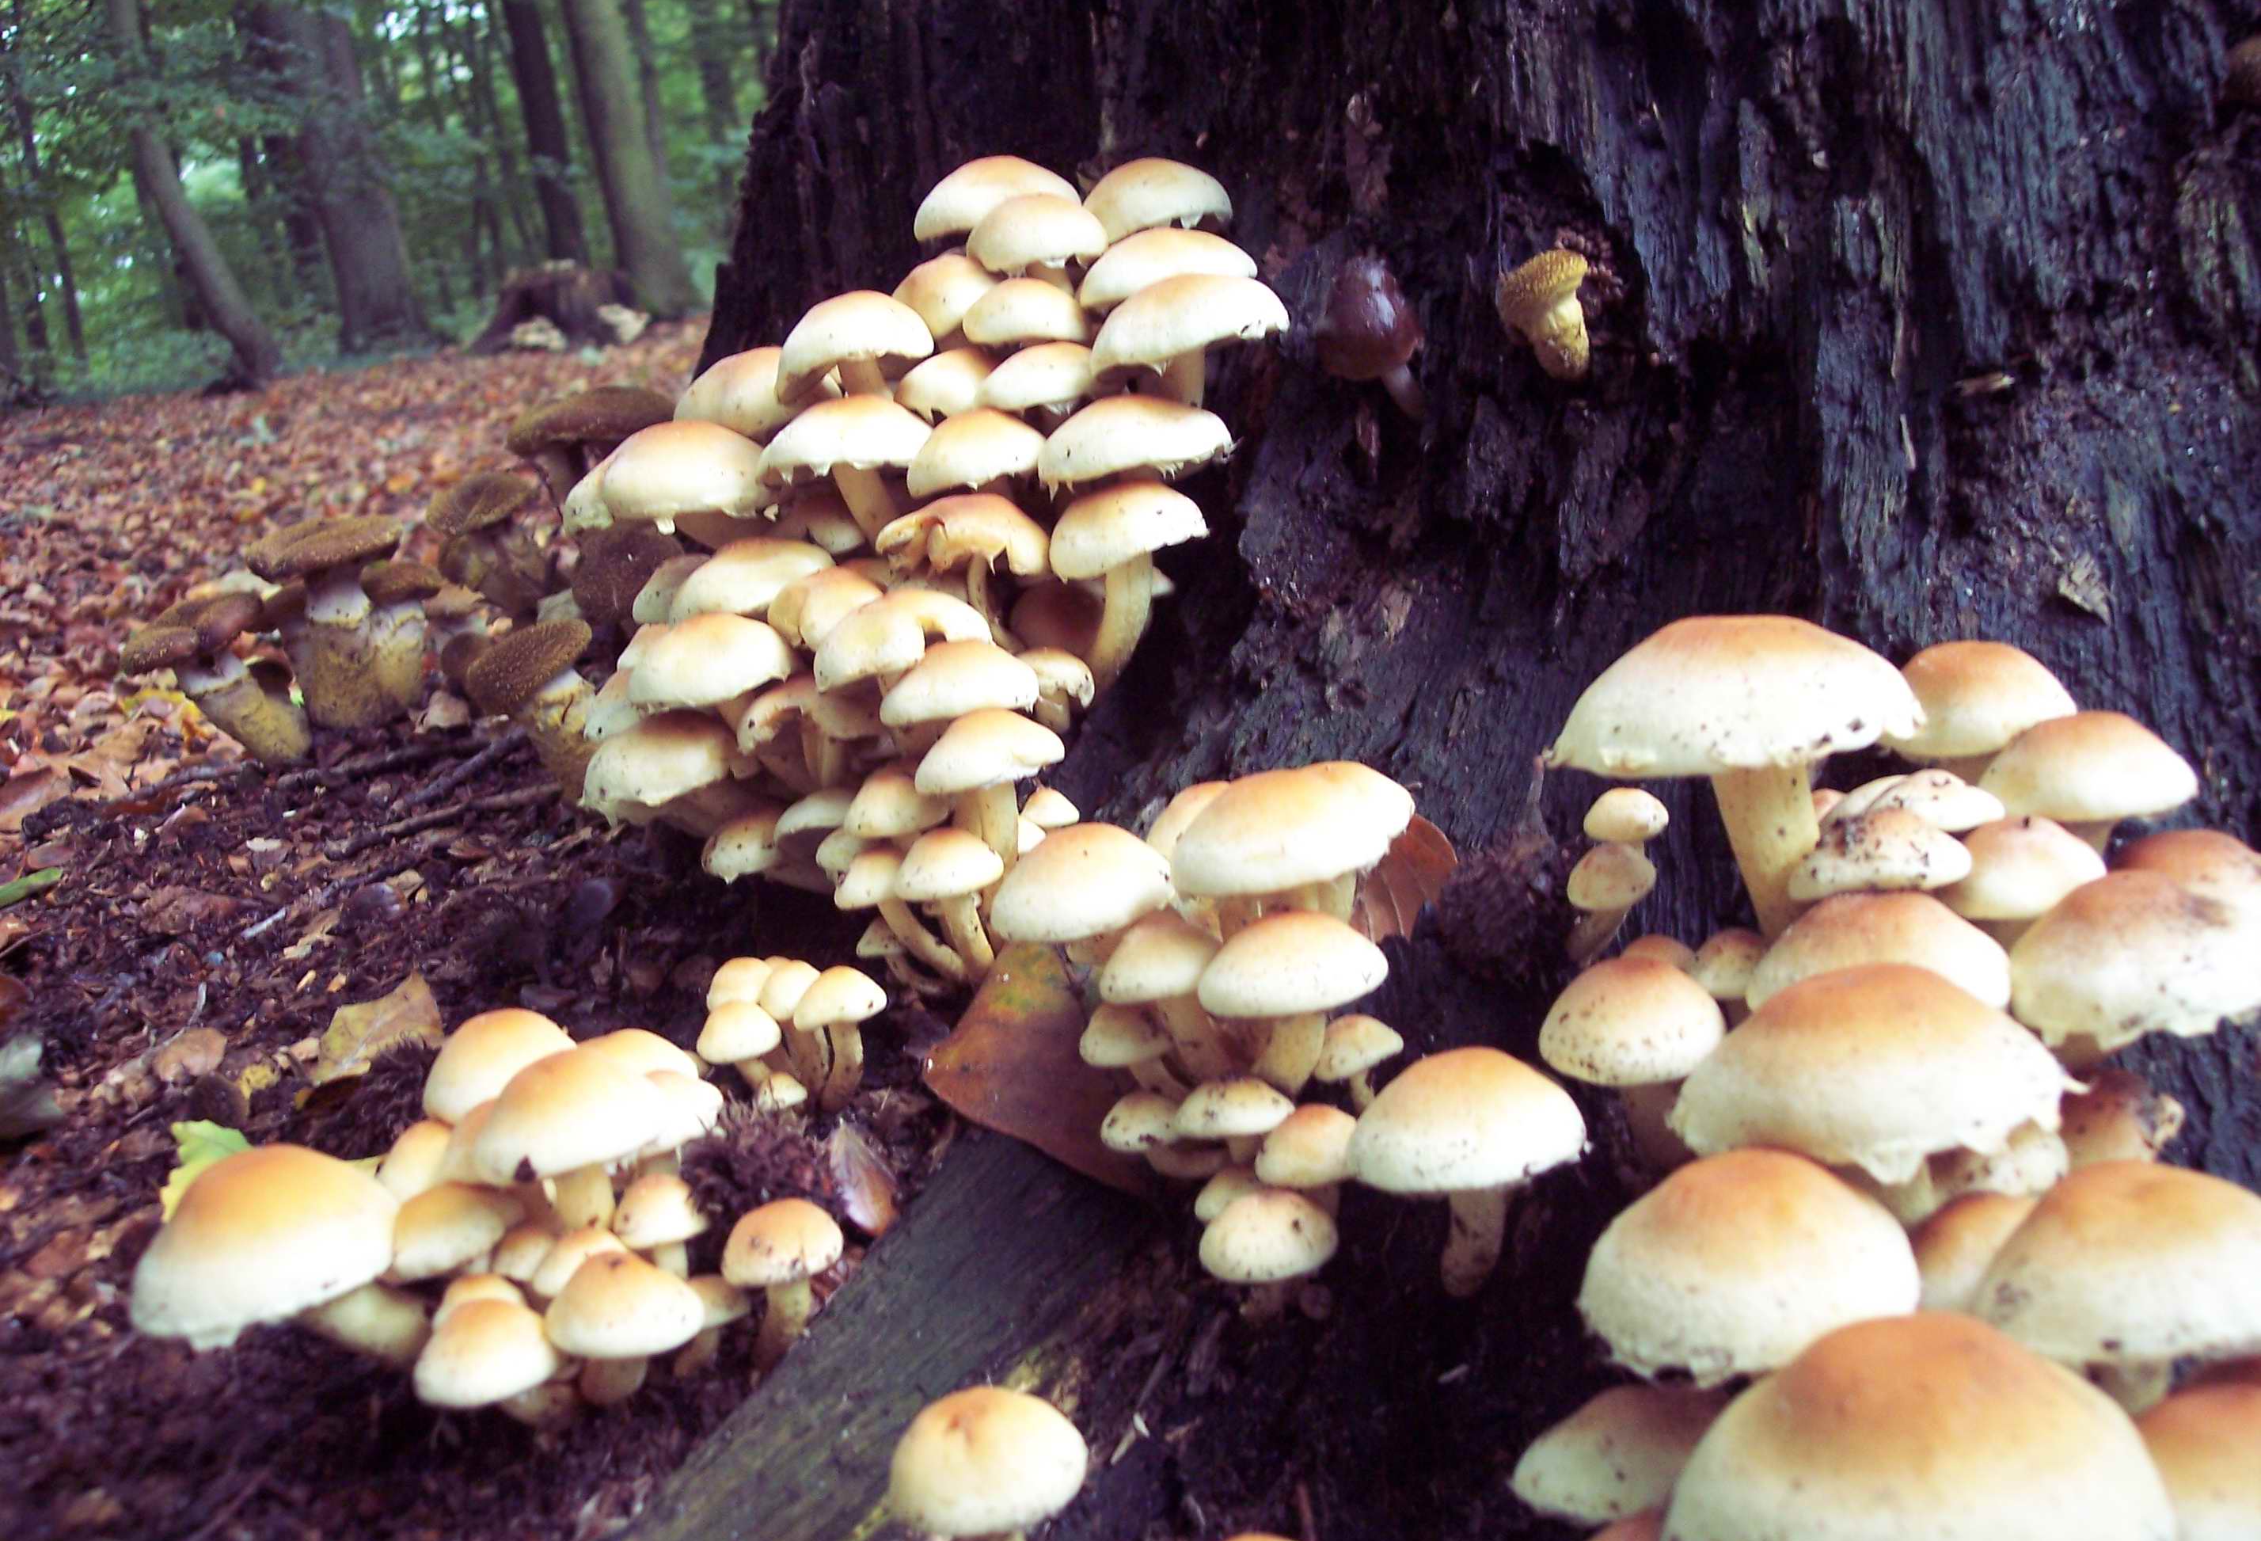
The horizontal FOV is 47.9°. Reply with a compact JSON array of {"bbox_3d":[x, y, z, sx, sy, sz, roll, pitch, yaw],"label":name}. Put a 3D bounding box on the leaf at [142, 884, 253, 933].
[{"bbox_3d":[-0.321,0.049,0.868,0.035,0.008,0.021,8,36,7],"label":"leaf"}]

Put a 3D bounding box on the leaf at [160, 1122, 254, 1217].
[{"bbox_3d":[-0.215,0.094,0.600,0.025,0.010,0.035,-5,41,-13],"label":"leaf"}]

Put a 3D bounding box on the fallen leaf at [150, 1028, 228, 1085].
[{"bbox_3d":[-0.265,0.081,0.720,0.020,0.007,0.015,-32,62,-32],"label":"fallen leaf"}]

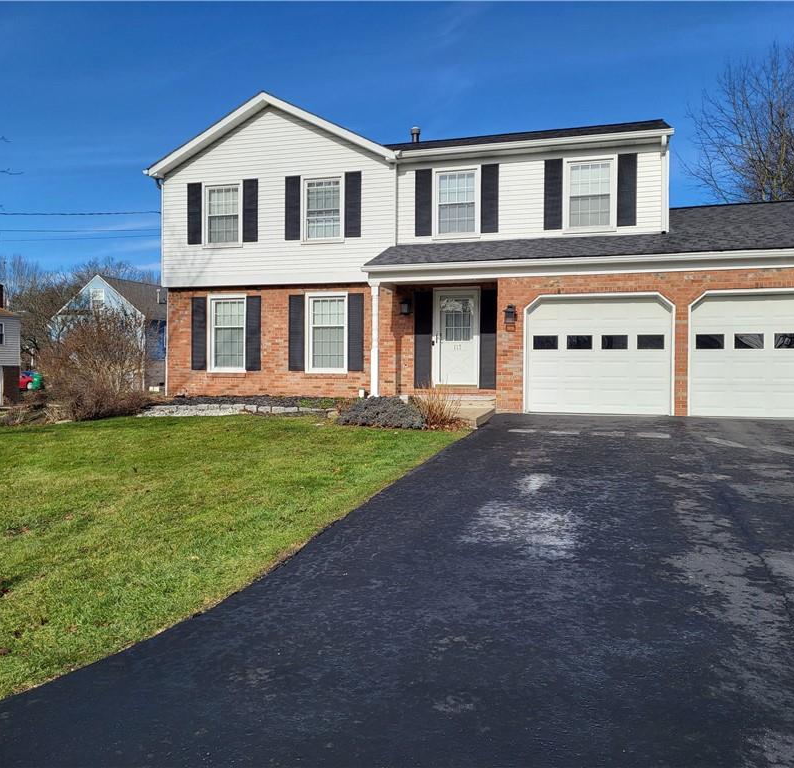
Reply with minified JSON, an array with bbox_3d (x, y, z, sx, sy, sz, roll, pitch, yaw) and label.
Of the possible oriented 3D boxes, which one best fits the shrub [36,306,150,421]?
[{"bbox_3d":[-7.130,-0.520,18.000,2.600,2.550,2.500,1,1,18],"label":"shrub"}]

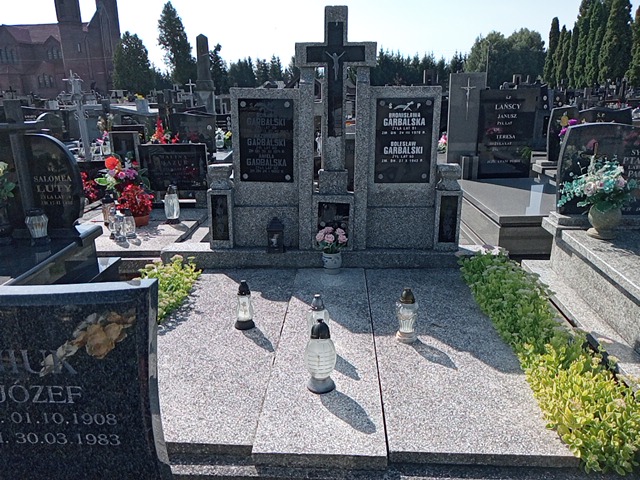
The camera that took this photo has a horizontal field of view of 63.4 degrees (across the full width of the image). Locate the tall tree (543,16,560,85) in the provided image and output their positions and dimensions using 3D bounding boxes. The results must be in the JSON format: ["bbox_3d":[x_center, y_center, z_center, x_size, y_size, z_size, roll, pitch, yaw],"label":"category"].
[{"bbox_3d":[19.036,-14.663,42.793,1.350,7.046,1.350,1,17,2],"label":"tall tree"}]

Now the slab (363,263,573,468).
[{"bbox_3d":[0.641,0.522,2.824,0.676,0.050,1.929,1,17,3],"label":"slab"}]

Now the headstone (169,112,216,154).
[{"bbox_3d":[-1.819,-1.527,7.473,0.650,0.582,0.130,1,16,2],"label":"headstone"}]

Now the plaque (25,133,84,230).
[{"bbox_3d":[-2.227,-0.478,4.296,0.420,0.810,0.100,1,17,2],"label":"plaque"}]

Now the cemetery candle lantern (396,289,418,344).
[{"bbox_3d":[0.461,0.398,2.672,0.110,0.280,0.110,1,17,2],"label":"cemetery candle lantern"}]

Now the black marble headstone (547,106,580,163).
[{"bbox_3d":[2.735,-1.173,5.805,0.370,0.607,0.110,1,16,2],"label":"black marble headstone"}]

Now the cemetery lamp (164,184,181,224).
[{"bbox_3d":[-1.310,-0.316,4.598,0.132,0.340,0.132,1,16,2],"label":"cemetery lamp"}]

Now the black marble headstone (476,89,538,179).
[{"bbox_3d":[2.236,-1.254,6.187,0.720,1.060,0.090,1,15,3],"label":"black marble headstone"}]

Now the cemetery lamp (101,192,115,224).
[{"bbox_3d":[-1.962,-0.291,4.792,0.130,0.295,0.130,1,17,2],"label":"cemetery lamp"}]

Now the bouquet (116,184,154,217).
[{"bbox_3d":[-1.592,-0.338,4.466,0.330,0.260,0.310,1,16,2],"label":"bouquet"}]

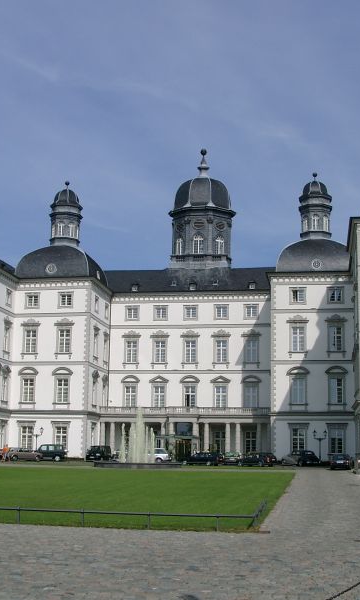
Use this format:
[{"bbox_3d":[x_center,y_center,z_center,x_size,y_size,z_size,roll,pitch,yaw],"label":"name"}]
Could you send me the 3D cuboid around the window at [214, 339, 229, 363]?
[{"bbox_3d":[5.419,6.634,103.226,1.912,3.173,0.300,-1,-11,9],"label":"window"}]

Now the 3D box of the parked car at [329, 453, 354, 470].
[{"bbox_3d":[14.122,14.157,68.500,1.770,1.420,4.450,-3,-12,16],"label":"parked car"}]

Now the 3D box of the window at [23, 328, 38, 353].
[{"bbox_3d":[-18.398,5.015,96.701,2.051,3.047,0.300,-1,-11,9],"label":"window"}]

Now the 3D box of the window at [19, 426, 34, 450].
[{"bbox_3d":[-18.400,16.550,94.411,2.040,3.021,0.300,-1,-11,9],"label":"window"}]

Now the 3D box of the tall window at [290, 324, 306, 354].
[{"bbox_3d":[14.406,4.705,95.411,1.791,3.304,0.300,-1,-11,9],"label":"tall window"}]

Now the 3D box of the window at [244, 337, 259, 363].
[{"bbox_3d":[9.555,6.738,103.923,1.693,3.235,0.300,-1,-11,9],"label":"window"}]

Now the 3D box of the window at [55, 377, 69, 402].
[{"bbox_3d":[-14.454,11.089,96.661,1.698,3.102,0.300,-1,-11,9],"label":"window"}]

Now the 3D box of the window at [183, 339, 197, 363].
[{"bbox_3d":[1.373,6.850,105.240,1.736,3.276,0.300,-1,-11,9],"label":"window"}]

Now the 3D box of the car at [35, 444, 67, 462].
[{"bbox_3d":[-14.799,17.072,87.566,4.250,1.850,1.850,-1,-11,9],"label":"car"}]

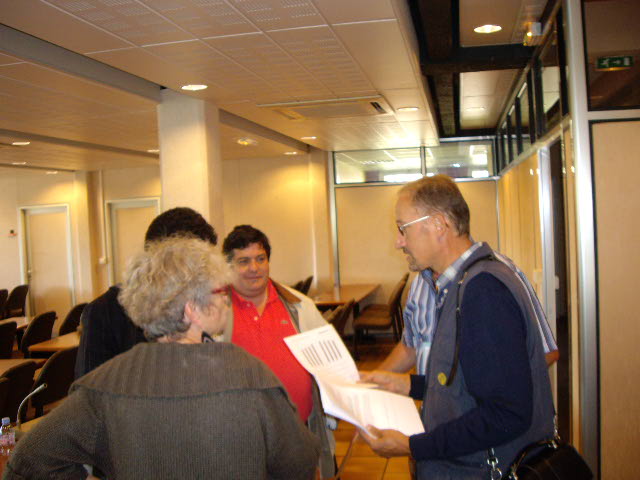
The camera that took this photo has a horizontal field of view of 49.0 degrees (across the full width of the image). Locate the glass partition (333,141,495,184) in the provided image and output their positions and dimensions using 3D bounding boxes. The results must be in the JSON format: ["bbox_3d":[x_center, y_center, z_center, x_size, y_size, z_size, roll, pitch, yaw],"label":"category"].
[{"bbox_3d":[1.241,-1.054,9.624,2.180,0.490,0.060,-2,2,11],"label":"glass partition"}]

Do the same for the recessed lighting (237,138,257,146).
[{"bbox_3d":[-0.798,-1.058,7.625,0.190,0.055,0.190,-2,2,11],"label":"recessed lighting"}]

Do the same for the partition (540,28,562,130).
[{"bbox_3d":[1.323,-0.889,4.062,0.050,0.490,0.750,-2,2,11],"label":"partition"}]

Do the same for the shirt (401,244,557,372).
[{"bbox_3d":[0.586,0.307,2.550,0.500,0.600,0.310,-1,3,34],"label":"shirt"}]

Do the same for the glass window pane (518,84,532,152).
[{"bbox_3d":[1.639,-0.967,5.649,0.050,0.490,0.750,-2,2,11],"label":"glass window pane"}]

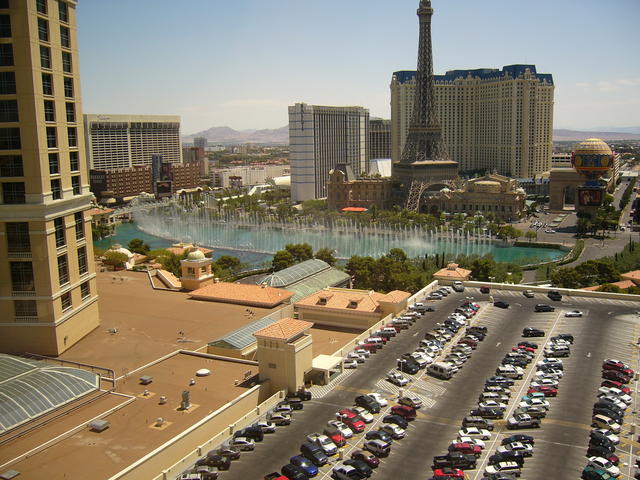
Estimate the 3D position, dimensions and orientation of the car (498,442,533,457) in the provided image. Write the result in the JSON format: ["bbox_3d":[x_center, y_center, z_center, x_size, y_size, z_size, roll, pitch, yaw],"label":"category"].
[{"bbox_3d":[27.436,29.495,91.170,4.780,1.470,1.830,-1,9,3],"label":"car"}]

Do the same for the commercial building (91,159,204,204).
[{"bbox_3d":[-168.005,-56.091,634.307,27.000,29.000,130.000,3,10,27],"label":"commercial building"}]

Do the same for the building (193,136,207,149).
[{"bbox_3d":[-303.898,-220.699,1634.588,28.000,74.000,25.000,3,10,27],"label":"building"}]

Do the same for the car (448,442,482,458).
[{"bbox_3d":[20.383,29.548,90.919,4.510,1.680,1.800,0,9,4],"label":"car"}]

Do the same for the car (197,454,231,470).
[{"bbox_3d":[-14.628,30.900,89.583,4.628,1.639,1.784,-1,9,1],"label":"car"}]

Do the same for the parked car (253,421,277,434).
[{"bbox_3d":[-8.870,28.853,99.747,4.300,1.430,1.760,0,9,4],"label":"parked car"}]

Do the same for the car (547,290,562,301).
[{"bbox_3d":[64.626,15.433,177.722,1.938,1.785,4.845,-1,9,-1],"label":"car"}]

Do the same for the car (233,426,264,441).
[{"bbox_3d":[-10.666,29.100,97.184,4.560,1.770,1.900,0,9,4],"label":"car"}]

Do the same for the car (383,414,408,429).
[{"bbox_3d":[11.912,28.583,101.968,1.693,1.364,4.326,-8,11,-35],"label":"car"}]

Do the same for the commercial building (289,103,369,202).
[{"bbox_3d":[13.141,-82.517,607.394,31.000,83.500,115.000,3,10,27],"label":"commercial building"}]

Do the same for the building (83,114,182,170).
[{"bbox_3d":[-221.326,-104.445,770.090,22.000,85.000,140.650,5,11,33],"label":"building"}]

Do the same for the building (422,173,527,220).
[{"bbox_3d":[107.954,-32.251,451.537,64.000,30.000,41.000,3,10,27],"label":"building"}]

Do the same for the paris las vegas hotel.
[{"bbox_3d":[147.230,-102.725,622.019,138.000,113.000,95.000,3,9,23],"label":"paris las vegas hotel"}]

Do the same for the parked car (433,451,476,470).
[{"bbox_3d":[18.436,30.329,88.538,5.633,1.848,1.976,-1,9,2],"label":"parked car"}]

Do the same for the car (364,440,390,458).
[{"bbox_3d":[8.196,29.634,92.068,1.750,1.590,4.010,-7,11,-37],"label":"car"}]

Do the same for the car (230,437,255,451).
[{"bbox_3d":[-11.822,30.079,95.166,4.655,1.416,1.783,-1,9,1],"label":"car"}]

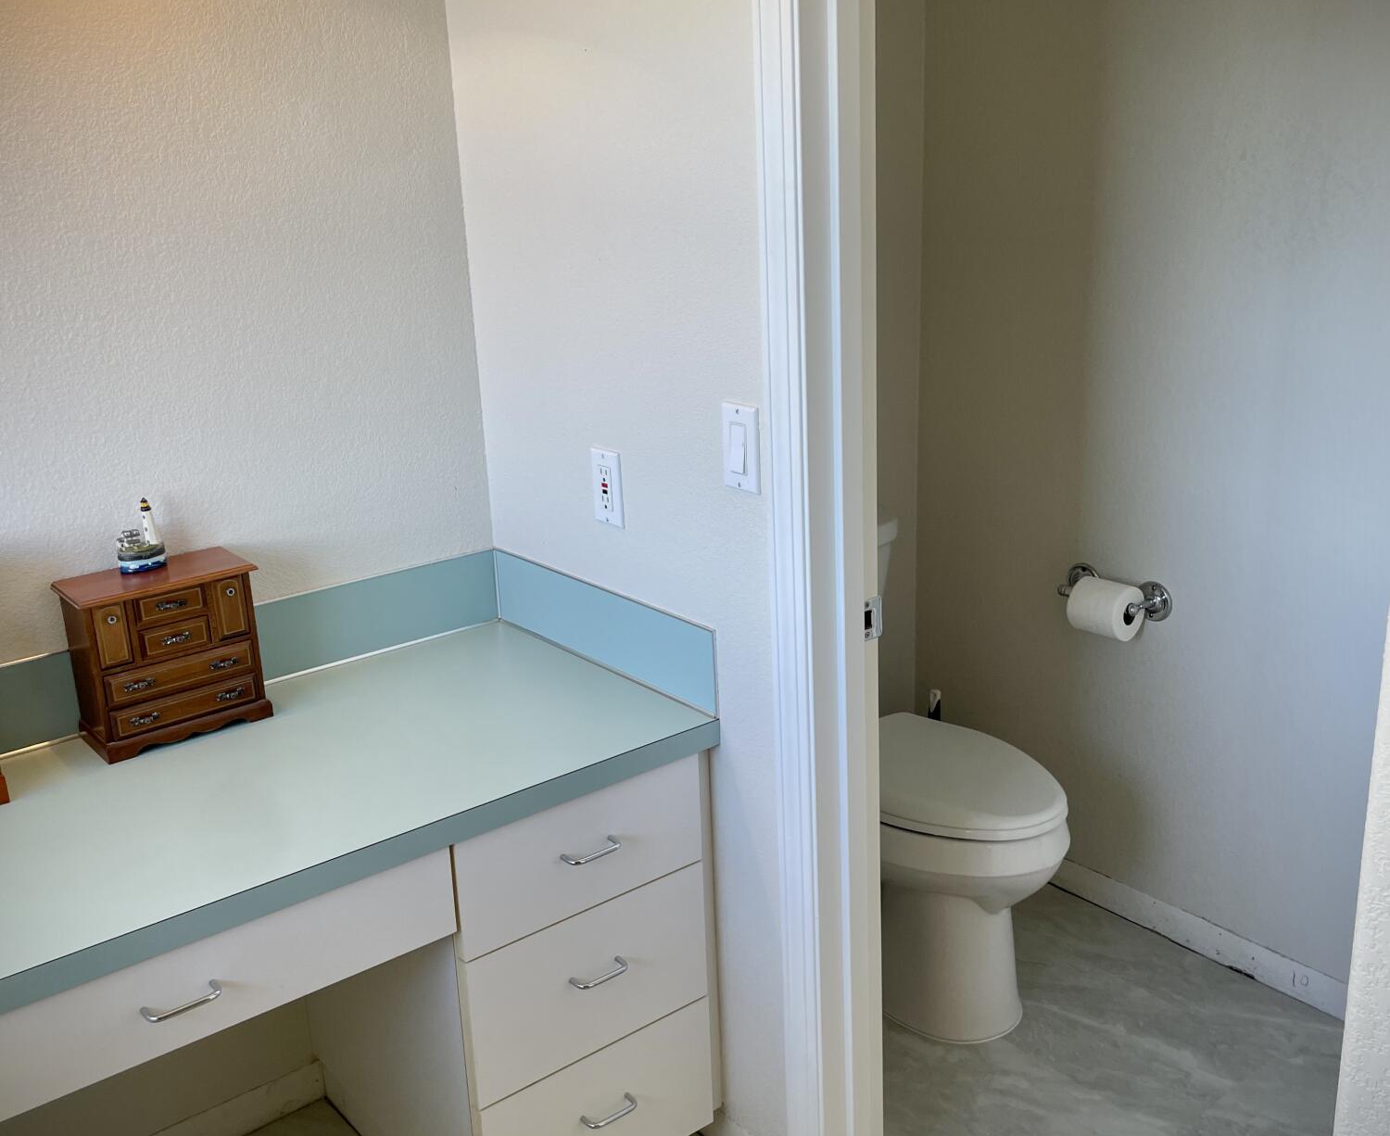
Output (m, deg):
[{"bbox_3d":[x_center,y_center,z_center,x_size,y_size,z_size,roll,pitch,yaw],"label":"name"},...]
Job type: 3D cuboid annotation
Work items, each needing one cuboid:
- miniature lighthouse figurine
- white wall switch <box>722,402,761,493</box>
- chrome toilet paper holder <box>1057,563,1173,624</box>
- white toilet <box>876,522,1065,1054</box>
[{"bbox_3d":[-0.801,-0.049,1.998,0.068,0.102,0.050,-15,21,-36],"label":"miniature lighthouse figurine"},{"bbox_3d":[0.059,-0.154,1.798,0.010,0.114,0.071,-15,21,-36],"label":"white wall switch"},{"bbox_3d":[0.779,0.055,2.638,0.084,0.077,0.235,-15,21,-36],"label":"chrome toilet paper holder"},{"bbox_3d":[0.388,0.389,2.588,0.450,0.800,0.730,-15,21,-36],"label":"white toilet"}]

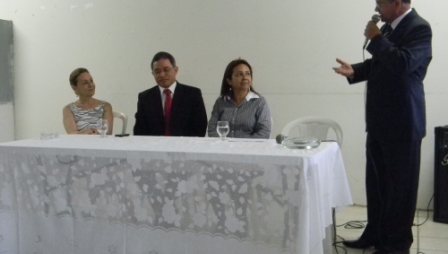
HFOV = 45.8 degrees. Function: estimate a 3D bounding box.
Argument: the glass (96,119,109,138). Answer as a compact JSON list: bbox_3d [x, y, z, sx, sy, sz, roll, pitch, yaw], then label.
[{"bbox_3d":[-0.852,0.012,3.740,0.079,0.126,0.079,0,3,0],"label":"glass"}]

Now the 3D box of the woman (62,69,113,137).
[{"bbox_3d":[-1.072,0.165,4.064,0.450,1.264,0.740,-1,3,-6],"label":"woman"}]

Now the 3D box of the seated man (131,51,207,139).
[{"bbox_3d":[-0.430,0.122,3.822,0.570,1.366,0.760,0,3,7],"label":"seated man"}]

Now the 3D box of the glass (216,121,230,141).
[{"bbox_3d":[-0.003,0.025,3.370,0.081,0.124,0.081,0,3,0],"label":"glass"}]

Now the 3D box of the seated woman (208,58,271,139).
[{"bbox_3d":[0.080,0.166,3.573,0.480,1.296,0.740,0,3,10],"label":"seated woman"}]

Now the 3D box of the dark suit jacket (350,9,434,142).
[{"bbox_3d":[1.088,-0.343,3.470,0.500,0.820,0.520,0,3,3],"label":"dark suit jacket"}]

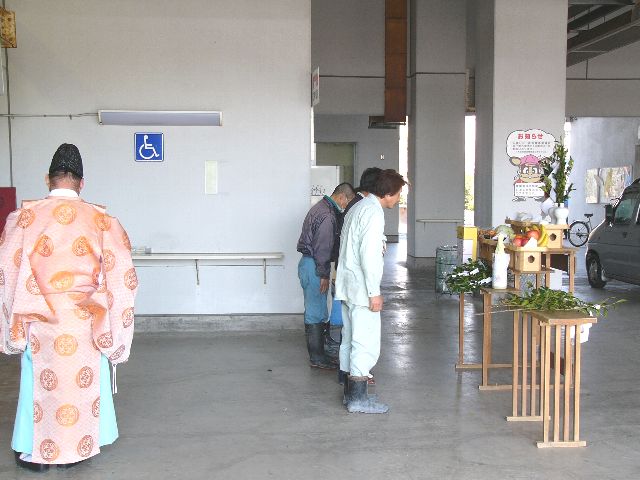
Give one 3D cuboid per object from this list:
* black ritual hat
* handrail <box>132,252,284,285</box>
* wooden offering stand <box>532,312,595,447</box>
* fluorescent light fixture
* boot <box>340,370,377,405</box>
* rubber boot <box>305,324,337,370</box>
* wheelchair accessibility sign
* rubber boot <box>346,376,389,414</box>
[{"bbox_3d":[-1.387,-0.435,4.658,0.190,0.205,0.230,0,1,-11],"label":"black ritual hat"},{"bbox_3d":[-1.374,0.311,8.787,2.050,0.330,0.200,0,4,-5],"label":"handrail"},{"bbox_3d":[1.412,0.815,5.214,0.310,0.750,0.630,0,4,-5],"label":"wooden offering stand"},{"bbox_3d":[-1.636,-1.253,8.717,1.260,0.160,0.100,0,4,-5],"label":"fluorescent light fixture"},{"bbox_3d":[0.287,1.017,5.982,0.270,0.250,0.105,0,4,5],"label":"boot"},{"bbox_3d":[0.025,0.890,7.128,0.290,0.360,0.120,1,4,13],"label":"rubber boot"},{"bbox_3d":[-1.762,-0.959,8.769,0.298,0.298,0.015,0,4,-5],"label":"wheelchair accessibility sign"},{"bbox_3d":[0.325,1.035,5.776,0.285,0.250,0.110,0,4,5],"label":"rubber boot"}]

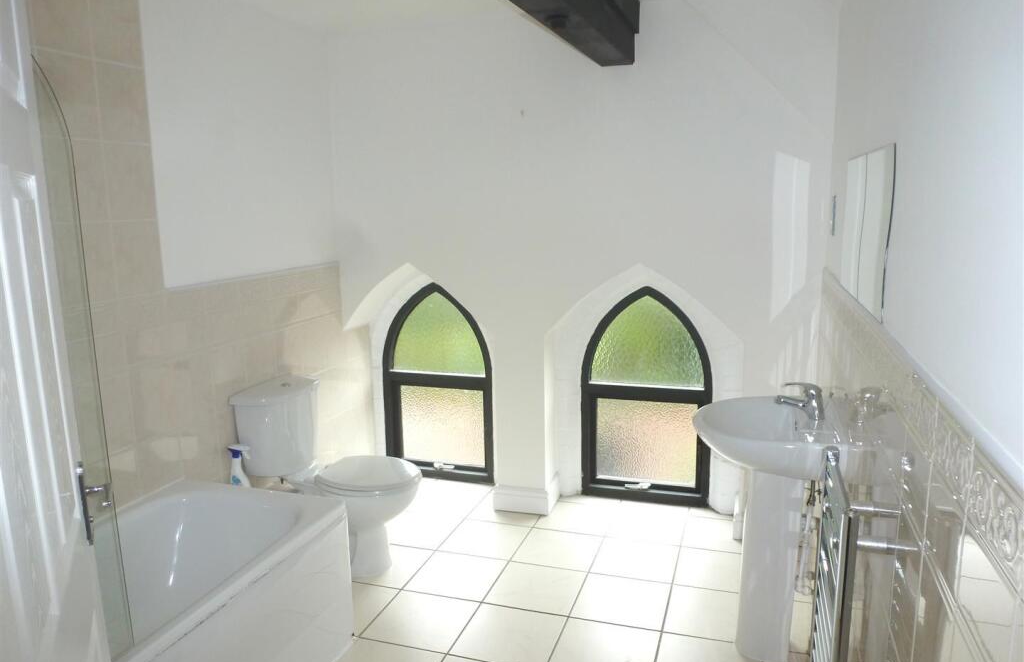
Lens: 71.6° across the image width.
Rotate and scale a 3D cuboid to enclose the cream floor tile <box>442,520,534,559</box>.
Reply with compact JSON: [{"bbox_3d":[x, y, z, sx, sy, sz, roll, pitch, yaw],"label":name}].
[{"bbox_3d":[-0.114,0.946,3.211,0.331,0.010,0.331,2,10,18],"label":"cream floor tile"}]

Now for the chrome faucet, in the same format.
[{"bbox_3d":[0.903,0.220,2.227,0.150,0.120,0.053,2,10,18],"label":"chrome faucet"}]

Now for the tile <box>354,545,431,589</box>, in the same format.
[{"bbox_3d":[-0.532,0.984,2.988,0.330,0.010,0.330,2,10,18],"label":"tile"}]

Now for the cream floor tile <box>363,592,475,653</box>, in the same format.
[{"bbox_3d":[-0.320,1.048,2.572,0.330,0.010,0.330,2,10,18],"label":"cream floor tile"}]

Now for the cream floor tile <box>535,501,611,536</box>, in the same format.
[{"bbox_3d":[0.310,0.901,3.402,0.330,0.010,0.330,2,10,18],"label":"cream floor tile"}]

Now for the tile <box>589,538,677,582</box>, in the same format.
[{"bbox_3d":[0.523,0.970,3.003,0.331,0.010,0.331,2,10,18],"label":"tile"}]

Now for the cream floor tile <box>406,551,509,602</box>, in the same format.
[{"bbox_3d":[-0.218,1.000,2.897,0.331,0.010,0.331,2,10,18],"label":"cream floor tile"}]

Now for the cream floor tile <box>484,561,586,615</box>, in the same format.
[{"bbox_3d":[0.100,1.012,2.793,0.331,0.010,0.331,2,10,18],"label":"cream floor tile"}]

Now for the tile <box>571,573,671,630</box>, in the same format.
[{"bbox_3d":[0.418,1.024,2.689,0.331,0.010,0.331,2,10,18],"label":"tile"}]

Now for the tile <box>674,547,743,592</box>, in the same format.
[{"bbox_3d":[0.841,0.982,2.899,0.331,0.010,0.331,2,10,18],"label":"tile"}]

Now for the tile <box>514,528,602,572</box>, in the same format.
[{"bbox_3d":[0.204,0.958,3.107,0.331,0.010,0.331,2,10,18],"label":"tile"}]

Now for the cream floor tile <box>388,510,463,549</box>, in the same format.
[{"bbox_3d":[-0.427,0.931,3.299,0.330,0.010,0.330,2,10,18],"label":"cream floor tile"}]

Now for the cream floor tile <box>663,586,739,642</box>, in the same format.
[{"bbox_3d":[0.736,1.036,2.585,0.331,0.010,0.331,2,10,18],"label":"cream floor tile"}]

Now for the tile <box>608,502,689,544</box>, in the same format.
[{"bbox_3d":[0.626,0.913,3.298,0.330,0.010,0.330,2,10,18],"label":"tile"}]

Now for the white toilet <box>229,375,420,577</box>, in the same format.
[{"bbox_3d":[-0.715,0.612,2.941,0.705,0.757,0.380,2,10,18],"label":"white toilet"}]

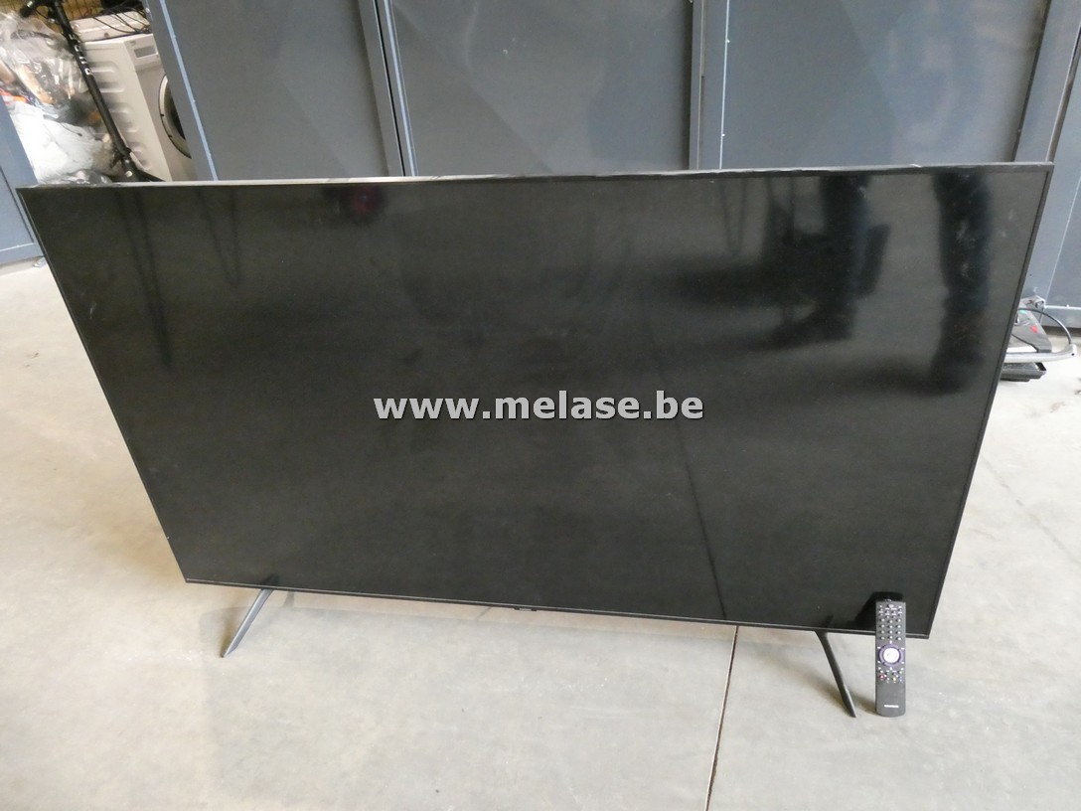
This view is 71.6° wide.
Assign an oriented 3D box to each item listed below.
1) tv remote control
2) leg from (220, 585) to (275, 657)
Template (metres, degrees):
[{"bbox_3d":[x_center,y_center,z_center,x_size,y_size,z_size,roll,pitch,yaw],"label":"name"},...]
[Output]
[{"bbox_3d":[0.591,0.424,1.269,0.048,0.198,0.020,-1,5,10],"label":"tv remote control"},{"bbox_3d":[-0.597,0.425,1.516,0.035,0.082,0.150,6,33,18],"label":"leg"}]

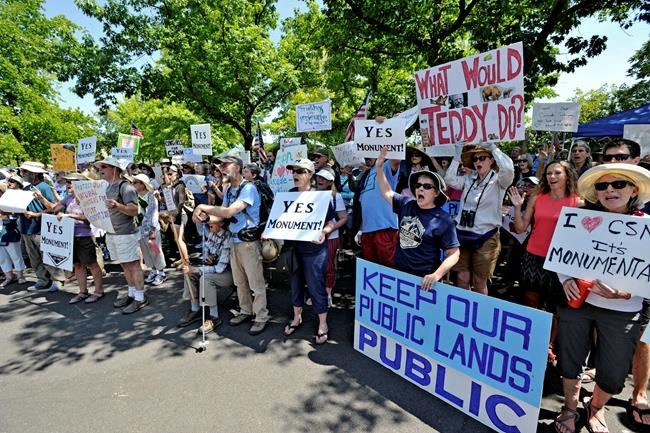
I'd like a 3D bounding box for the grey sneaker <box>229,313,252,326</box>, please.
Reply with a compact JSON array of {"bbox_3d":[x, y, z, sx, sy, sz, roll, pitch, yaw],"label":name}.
[{"bbox_3d":[-0.931,1.123,3.360,0.105,0.110,0.290,5,10,34],"label":"grey sneaker"}]

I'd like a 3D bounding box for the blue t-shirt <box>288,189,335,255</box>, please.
[{"bbox_3d":[-0.131,0.039,2.980,0.460,0.640,0.290,3,9,25],"label":"blue t-shirt"}]

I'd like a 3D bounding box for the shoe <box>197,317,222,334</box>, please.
[{"bbox_3d":[-1.192,1.121,3.190,0.105,0.110,0.290,9,14,41],"label":"shoe"}]

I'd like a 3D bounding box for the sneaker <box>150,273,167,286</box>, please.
[{"bbox_3d":[-2.397,0.895,4.458,0.100,0.110,0.280,1,11,10],"label":"sneaker"}]

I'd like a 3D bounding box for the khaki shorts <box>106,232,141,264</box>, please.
[{"bbox_3d":[-2.411,0.390,3.680,0.410,0.400,0.340,4,10,28],"label":"khaki shorts"}]

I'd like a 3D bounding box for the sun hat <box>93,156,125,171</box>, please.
[{"bbox_3d":[-2.436,-0.593,3.468,0.310,0.130,0.300,2,7,-37],"label":"sun hat"}]

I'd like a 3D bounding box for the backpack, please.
[{"bbox_3d":[-0.697,-0.055,3.056,0.360,0.560,0.330,-6,12,-27],"label":"backpack"}]

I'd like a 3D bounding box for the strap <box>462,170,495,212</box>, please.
[{"bbox_3d":[1.309,-0.220,2.600,0.220,0.370,0.180,-7,11,-38],"label":"strap"}]

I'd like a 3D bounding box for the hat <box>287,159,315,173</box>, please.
[{"bbox_3d":[-0.224,-0.466,2.860,0.190,0.140,0.260,8,6,44],"label":"hat"}]

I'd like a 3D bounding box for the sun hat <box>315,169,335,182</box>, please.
[{"bbox_3d":[0.000,-0.460,3.401,0.190,0.120,0.260,9,14,41],"label":"sun hat"}]

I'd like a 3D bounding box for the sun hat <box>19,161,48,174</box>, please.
[{"bbox_3d":[-4.010,-0.674,4.220,0.310,0.150,0.340,5,4,32],"label":"sun hat"}]

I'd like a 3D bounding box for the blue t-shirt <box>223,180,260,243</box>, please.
[{"bbox_3d":[-0.860,-0.041,3.160,0.450,0.650,0.310,5,10,35],"label":"blue t-shirt"}]

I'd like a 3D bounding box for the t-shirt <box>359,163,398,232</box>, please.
[{"bbox_3d":[0.620,-0.196,3.250,0.480,0.740,0.280,-6,12,-27],"label":"t-shirt"}]

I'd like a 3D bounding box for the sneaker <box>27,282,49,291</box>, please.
[{"bbox_3d":[-3.959,0.953,4.226,0.285,0.105,0.105,-2,11,-7],"label":"sneaker"}]

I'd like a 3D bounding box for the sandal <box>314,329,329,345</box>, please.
[{"bbox_3d":[-0.019,1.164,3.041,0.095,0.060,0.250,2,11,11],"label":"sandal"}]

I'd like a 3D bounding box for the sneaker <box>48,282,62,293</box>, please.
[{"bbox_3d":[-3.712,0.951,4.223,0.105,0.105,0.275,4,11,22],"label":"sneaker"}]

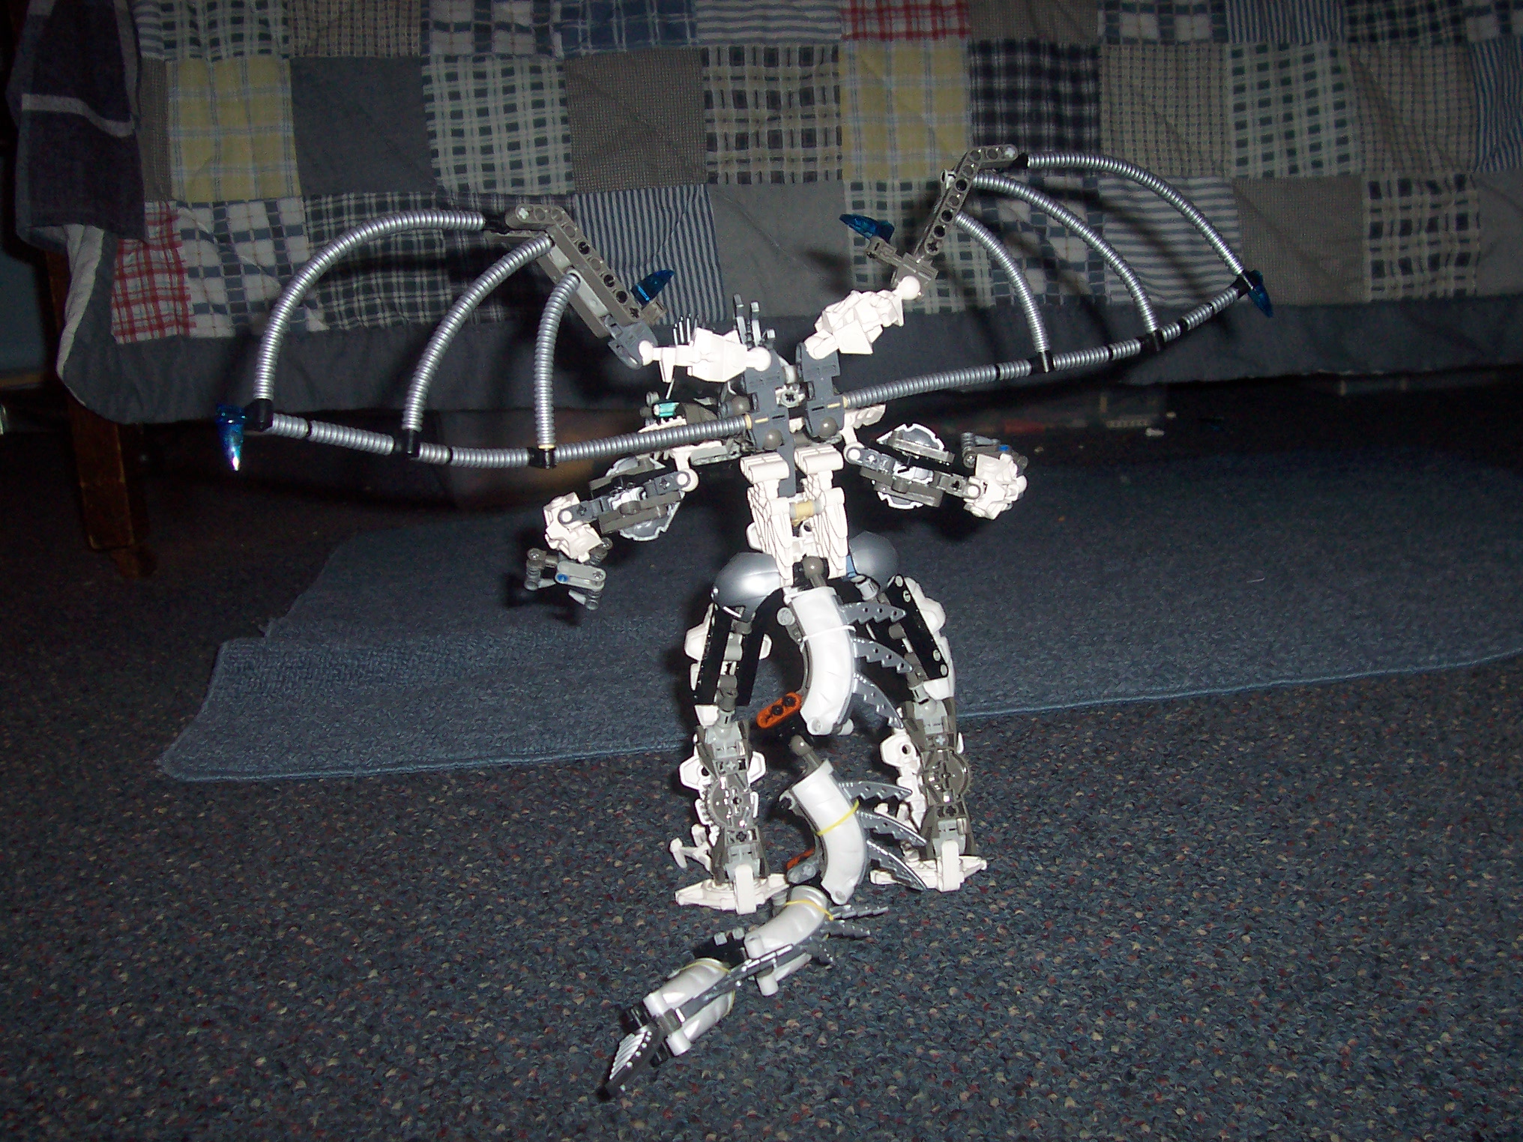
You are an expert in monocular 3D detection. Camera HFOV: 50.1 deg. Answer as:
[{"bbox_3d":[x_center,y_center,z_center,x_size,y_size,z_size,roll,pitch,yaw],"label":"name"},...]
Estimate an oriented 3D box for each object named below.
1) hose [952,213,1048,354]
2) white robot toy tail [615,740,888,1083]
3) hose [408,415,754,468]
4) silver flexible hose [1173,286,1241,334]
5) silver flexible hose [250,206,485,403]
[{"bbox_3d":[0.103,-0.125,0.702,0.042,0.064,0.009,-7,9,-14],"label":"hose"},{"bbox_3d":[-0.011,0.123,0.606,0.052,0.071,0.158,7,17,36],"label":"white robot toy tail"},{"bbox_3d":[-0.065,-0.048,0.616,0.150,0.014,0.013,-8,14,-35],"label":"hose"},{"bbox_3d":[0.204,-0.119,0.739,0.038,0.009,0.007,-30,23,-20],"label":"silver flexible hose"},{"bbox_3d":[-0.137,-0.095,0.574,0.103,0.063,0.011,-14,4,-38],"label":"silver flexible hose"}]

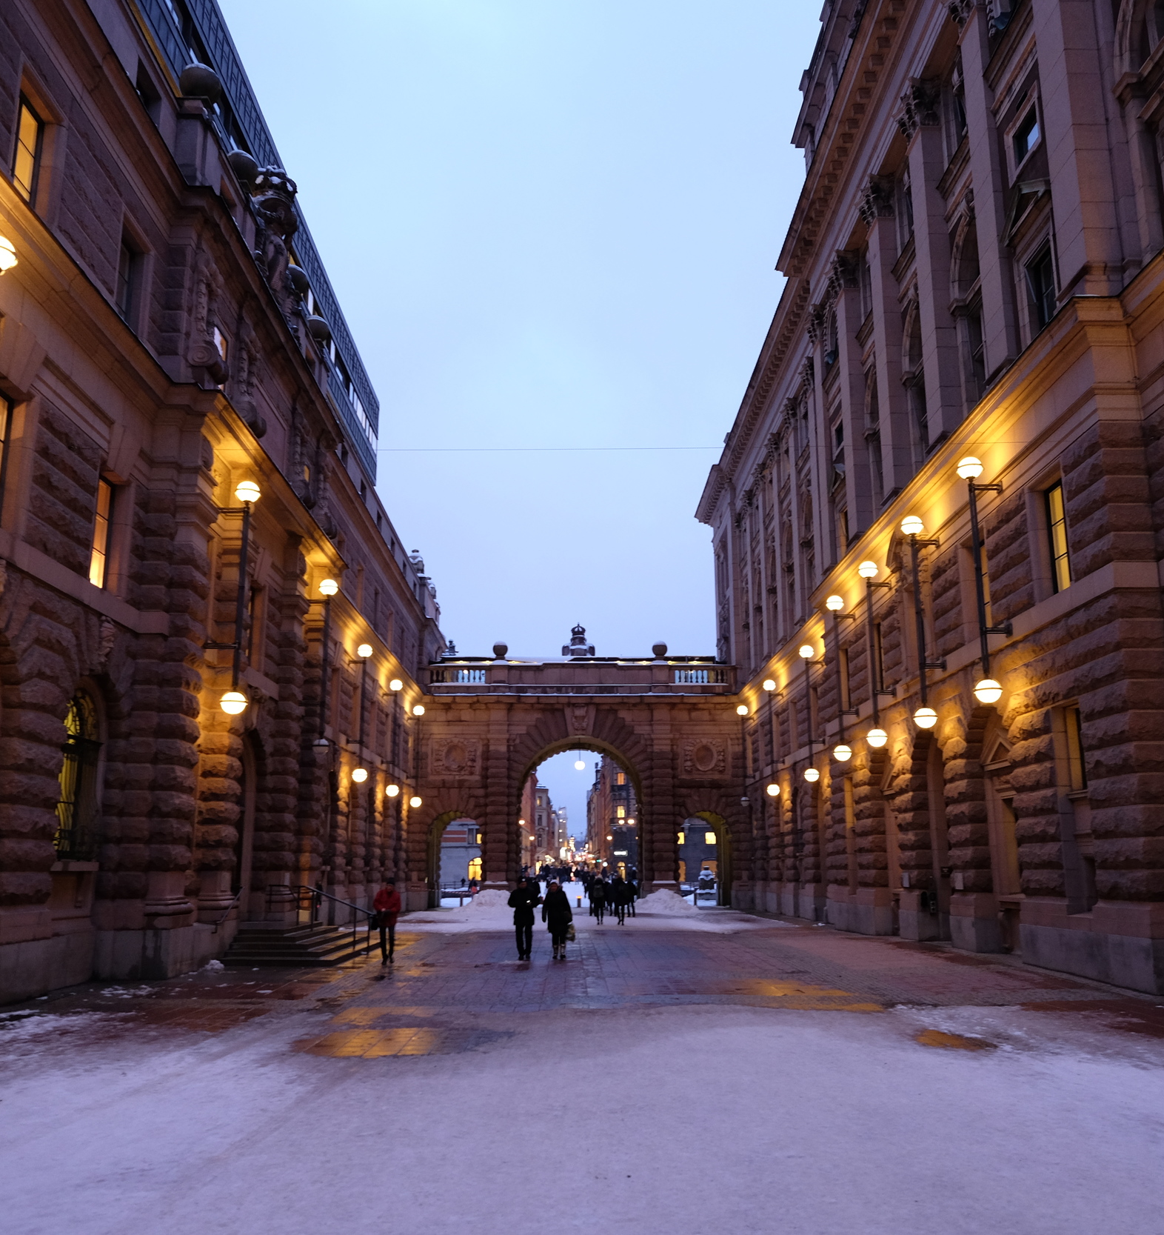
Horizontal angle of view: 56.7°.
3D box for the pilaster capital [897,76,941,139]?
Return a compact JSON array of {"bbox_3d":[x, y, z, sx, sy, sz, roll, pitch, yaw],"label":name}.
[{"bbox_3d":[8.913,-13.126,28.574,0.814,1.395,1.325,0,-13,-1],"label":"pilaster capital"}]

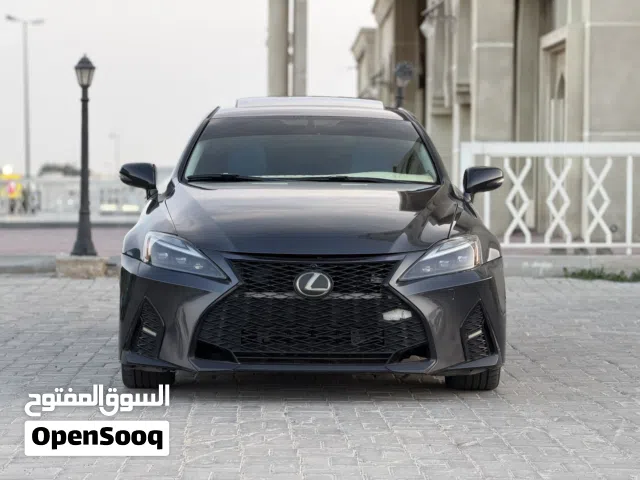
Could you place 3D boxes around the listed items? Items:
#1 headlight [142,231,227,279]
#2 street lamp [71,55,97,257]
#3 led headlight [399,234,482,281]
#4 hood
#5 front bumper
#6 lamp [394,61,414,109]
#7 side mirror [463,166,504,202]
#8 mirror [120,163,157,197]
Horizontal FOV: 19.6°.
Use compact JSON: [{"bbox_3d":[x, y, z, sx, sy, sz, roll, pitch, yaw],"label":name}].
[{"bbox_3d":[-0.602,0.064,8.240,0.400,0.195,0.360,0,2,-1],"label":"headlight"},{"bbox_3d":[-2.085,-0.750,16.400,0.230,1.790,0.230,0,2,-1],"label":"street lamp"},{"bbox_3d":[0.542,0.073,8.250,0.400,0.195,0.360,0,2,-1],"label":"led headlight"},{"bbox_3d":[-0.033,-0.108,8.590,1.460,0.310,1.200,0,2,-1],"label":"hood"},{"bbox_3d":[-0.030,0.326,8.190,1.780,0.520,0.580,0,2,-1],"label":"front bumper"},{"bbox_3d":[0.915,-1.090,20.500,0.230,1.800,0.230,0,2,-1],"label":"lamp"},{"bbox_3d":[0.852,-0.288,9.600,0.205,0.180,0.160,0,2,-1],"label":"side mirror"},{"bbox_3d":[-0.944,-0.309,9.600,0.205,0.180,0.160,0,2,-1],"label":"mirror"}]

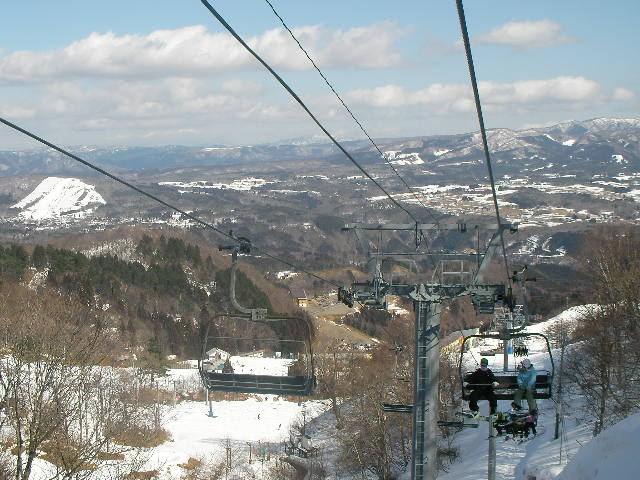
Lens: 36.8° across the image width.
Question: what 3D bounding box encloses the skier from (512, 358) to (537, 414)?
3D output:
[{"bbox_3d":[4.775,3.398,22.450,0.540,1.200,0.800,1,6,12],"label":"skier"}]

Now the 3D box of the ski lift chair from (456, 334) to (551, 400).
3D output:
[{"bbox_3d":[4.404,2.987,22.700,2.150,1.520,0.800,1,6,12],"label":"ski lift chair"}]

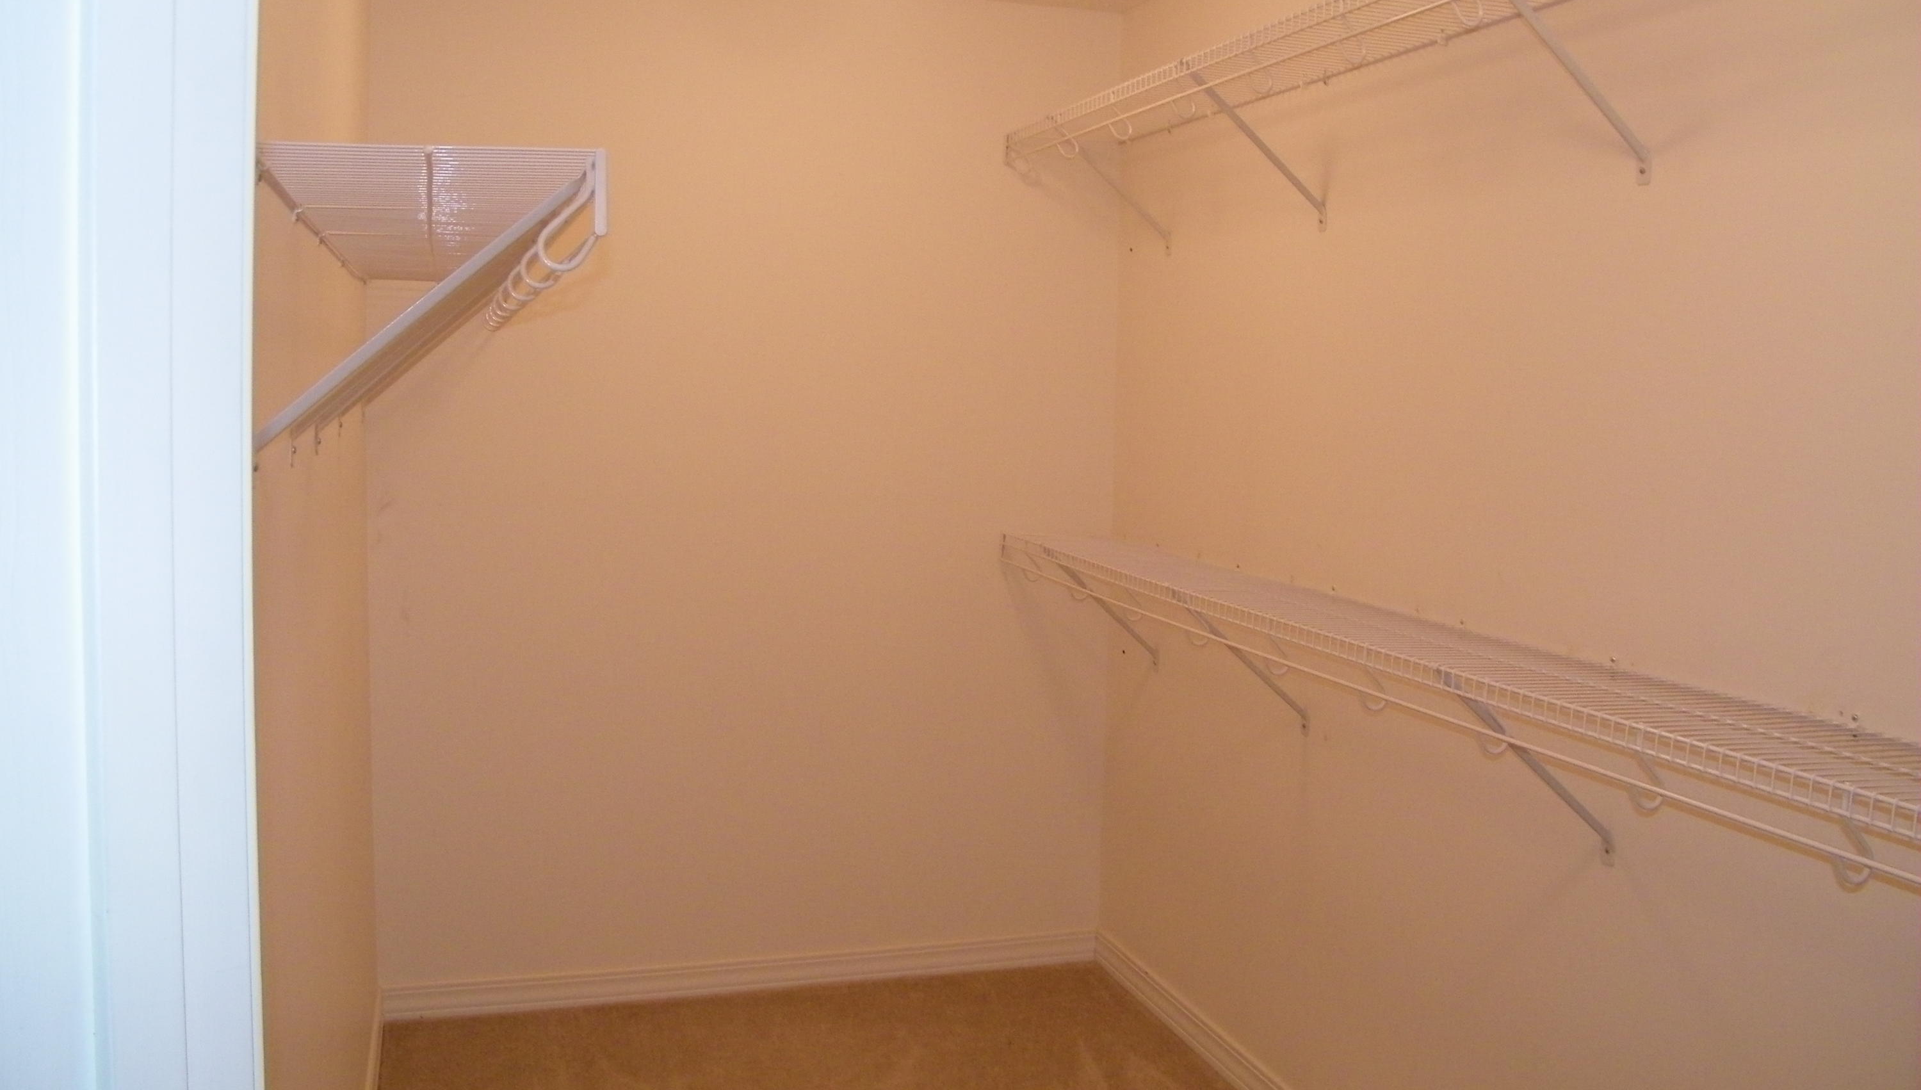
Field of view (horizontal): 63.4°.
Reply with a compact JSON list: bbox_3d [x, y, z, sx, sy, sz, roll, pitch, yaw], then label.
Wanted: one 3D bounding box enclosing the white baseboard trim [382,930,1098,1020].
[{"bbox_3d":[-0.483,1.058,3.848,1.810,0.082,0.015,0,6,-18],"label":"white baseboard trim"}]

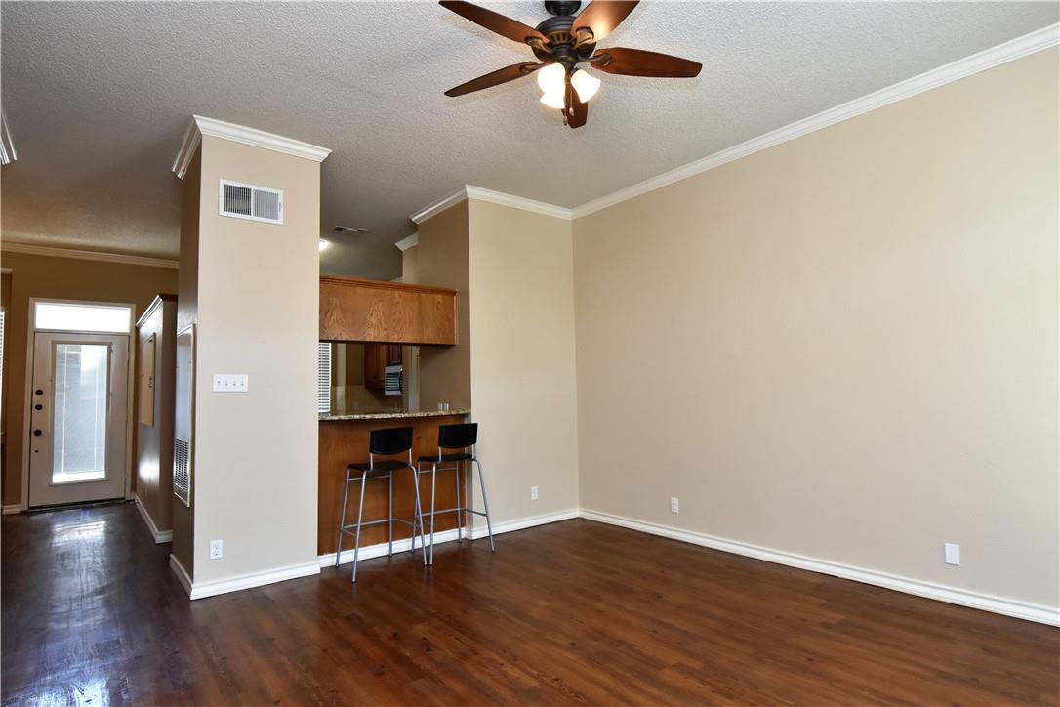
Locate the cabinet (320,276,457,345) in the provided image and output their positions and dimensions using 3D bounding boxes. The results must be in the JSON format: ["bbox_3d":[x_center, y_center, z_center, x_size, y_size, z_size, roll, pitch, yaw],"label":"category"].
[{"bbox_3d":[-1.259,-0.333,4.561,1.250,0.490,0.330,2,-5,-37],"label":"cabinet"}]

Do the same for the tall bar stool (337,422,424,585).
[{"bbox_3d":[-1.115,1.061,3.941,0.510,1.015,0.430,2,-5,-39],"label":"tall bar stool"}]

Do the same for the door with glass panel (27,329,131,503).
[{"bbox_3d":[-5.412,0.777,6.404,0.890,2.030,0.045,2,-5,-37],"label":"door with glass panel"}]

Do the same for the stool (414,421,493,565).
[{"bbox_3d":[-0.626,1.070,4.244,0.510,1.015,0.430,2,-5,-39],"label":"stool"}]

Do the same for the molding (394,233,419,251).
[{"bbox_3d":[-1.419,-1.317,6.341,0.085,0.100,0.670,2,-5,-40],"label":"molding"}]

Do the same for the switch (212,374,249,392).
[{"bbox_3d":[-1.997,0.198,3.538,0.205,0.112,0.010,2,-5,-37],"label":"switch"}]

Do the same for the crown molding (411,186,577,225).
[{"bbox_3d":[-0.407,-1.395,5.462,1.230,0.100,1.100,2,-5,-39],"label":"crown molding"}]

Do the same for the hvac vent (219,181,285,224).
[{"bbox_3d":[-1.935,-1.046,3.684,0.400,0.245,0.020,2,-5,-37],"label":"hvac vent"}]

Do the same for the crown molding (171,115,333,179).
[{"bbox_3d":[-2.174,-1.448,4.113,0.900,0.095,1.060,2,-5,-39],"label":"crown molding"}]

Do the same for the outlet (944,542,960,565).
[{"bbox_3d":[2.401,1.141,3.009,0.008,0.116,0.072,2,-5,-40],"label":"outlet"}]

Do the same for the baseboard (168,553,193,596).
[{"bbox_3d":[-2.424,1.537,3.691,0.018,0.090,0.950,2,-5,-40],"label":"baseboard"}]

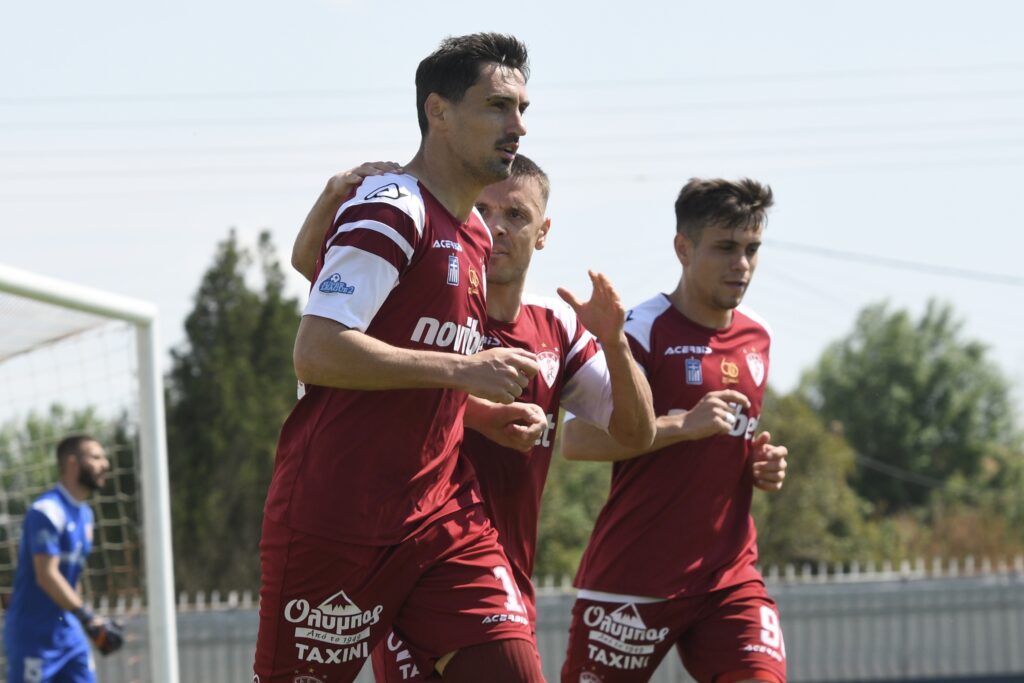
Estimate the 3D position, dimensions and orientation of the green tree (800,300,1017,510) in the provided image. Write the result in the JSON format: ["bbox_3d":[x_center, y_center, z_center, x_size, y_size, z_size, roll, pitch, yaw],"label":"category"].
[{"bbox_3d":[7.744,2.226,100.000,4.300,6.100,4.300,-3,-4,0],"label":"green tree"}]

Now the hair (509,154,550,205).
[{"bbox_3d":[-0.005,-0.292,9.600,0.160,0.125,0.190,-3,-4,10],"label":"hair"}]

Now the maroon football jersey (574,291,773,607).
[{"bbox_3d":[0.319,0.210,10.250,0.480,0.620,0.320,0,0,-38],"label":"maroon football jersey"}]

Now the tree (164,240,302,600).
[{"bbox_3d":[-3.846,1.701,72.000,2.200,6.600,2.200,-3,-4,0],"label":"tree"}]

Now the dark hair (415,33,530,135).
[{"bbox_3d":[-0.069,-0.454,9.000,0.210,0.180,0.175,-5,-4,32],"label":"dark hair"}]

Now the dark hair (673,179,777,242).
[{"bbox_3d":[0.425,-0.256,10.250,0.175,0.140,0.210,1,3,-45],"label":"dark hair"}]

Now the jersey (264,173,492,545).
[{"bbox_3d":[-0.231,0.030,9.000,0.360,0.650,0.490,3,0,30],"label":"jersey"}]

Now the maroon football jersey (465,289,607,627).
[{"bbox_3d":[-0.027,0.217,9.600,0.490,0.630,0.310,-2,-4,-12],"label":"maroon football jersey"}]

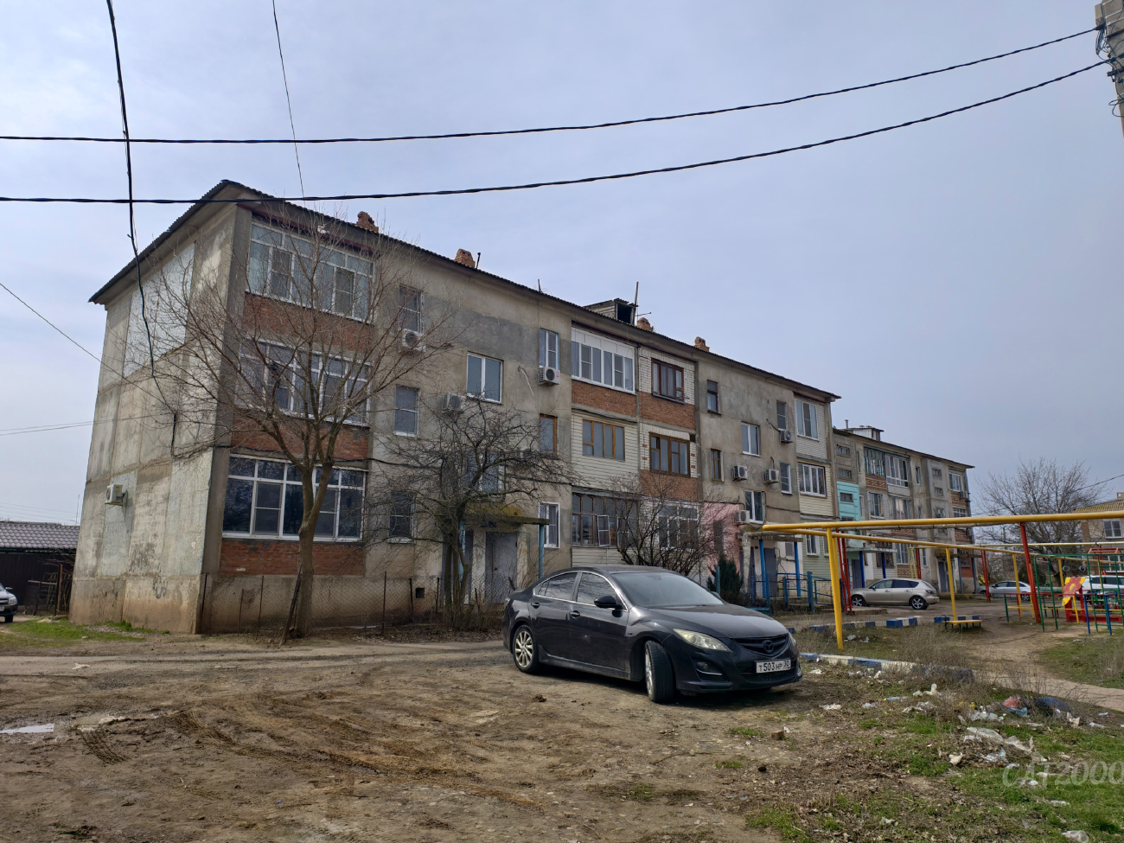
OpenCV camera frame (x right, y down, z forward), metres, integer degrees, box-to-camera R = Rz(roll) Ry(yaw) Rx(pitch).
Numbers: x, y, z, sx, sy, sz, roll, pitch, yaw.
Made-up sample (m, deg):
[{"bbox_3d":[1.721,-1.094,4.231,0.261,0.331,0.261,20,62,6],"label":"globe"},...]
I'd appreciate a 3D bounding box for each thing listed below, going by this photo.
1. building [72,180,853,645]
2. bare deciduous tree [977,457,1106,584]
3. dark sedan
[{"bbox_3d":[-0.391,2.289,32.974,11.430,11.550,33.990,-11,-16,43],"label":"building"},{"bbox_3d":[41.199,8.767,64.000,9.800,11.300,9.600,-7,-13,32],"label":"bare deciduous tree"},{"bbox_3d":[0.944,2.677,9.886,1.810,1.440,4.750,7,-12,-33],"label":"dark sedan"}]

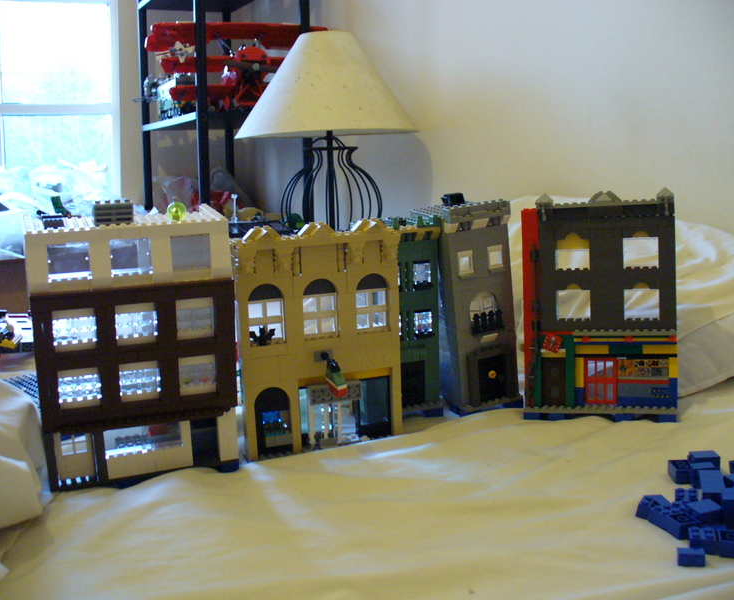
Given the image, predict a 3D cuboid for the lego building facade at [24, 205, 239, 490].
[{"bbox_3d":[-0.210,0.037,0.766,0.162,0.227,0.114,-5,15,-20],"label":"lego building facade"}]

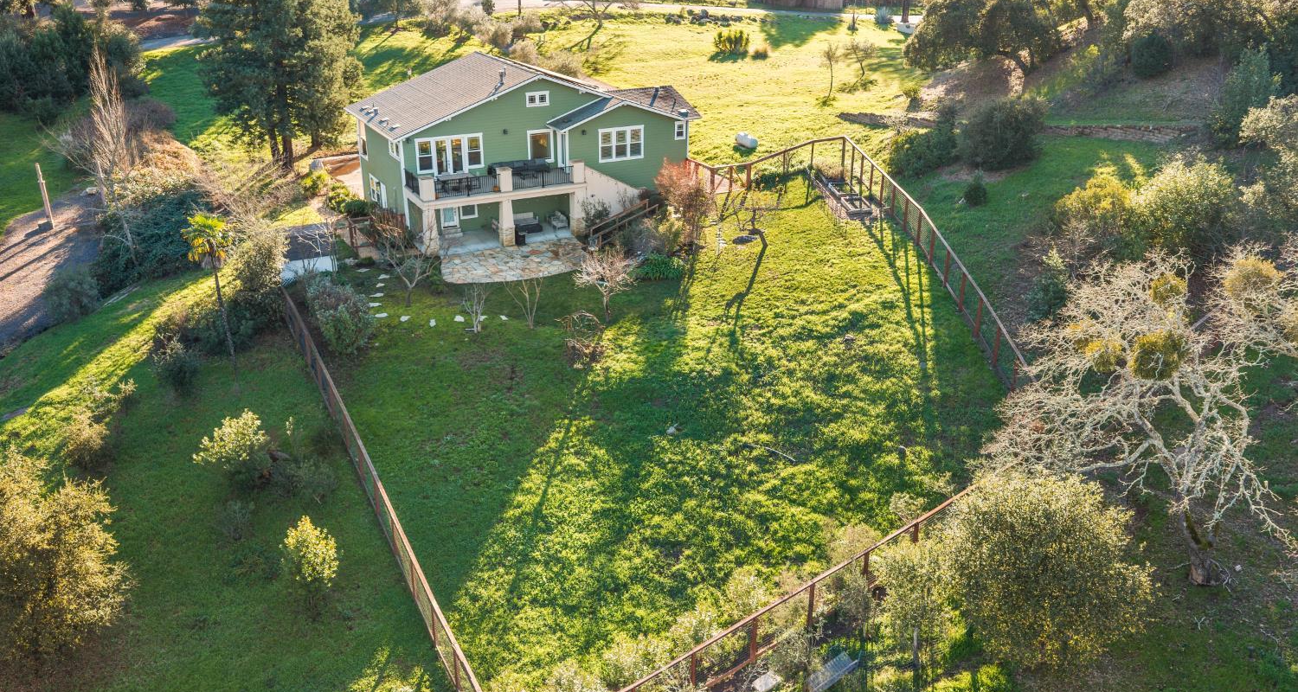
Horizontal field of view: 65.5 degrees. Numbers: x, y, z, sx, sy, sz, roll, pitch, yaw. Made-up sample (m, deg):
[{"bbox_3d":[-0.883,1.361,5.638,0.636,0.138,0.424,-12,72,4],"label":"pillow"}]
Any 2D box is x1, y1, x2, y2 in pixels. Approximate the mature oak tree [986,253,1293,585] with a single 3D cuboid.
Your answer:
[{"bbox_3d":[16.421,2.669,34.699,9.700,11.000,9.400,1,23,0],"label":"mature oak tree"}]

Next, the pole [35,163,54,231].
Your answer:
[{"bbox_3d":[-42.112,-10.326,70.294,0.400,4.730,0.400,-13,27,-29],"label":"pole"}]

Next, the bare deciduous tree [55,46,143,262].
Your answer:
[{"bbox_3d":[-33.179,-11.148,60.926,4.600,13.000,4.200,1,23,0],"label":"bare deciduous tree"}]

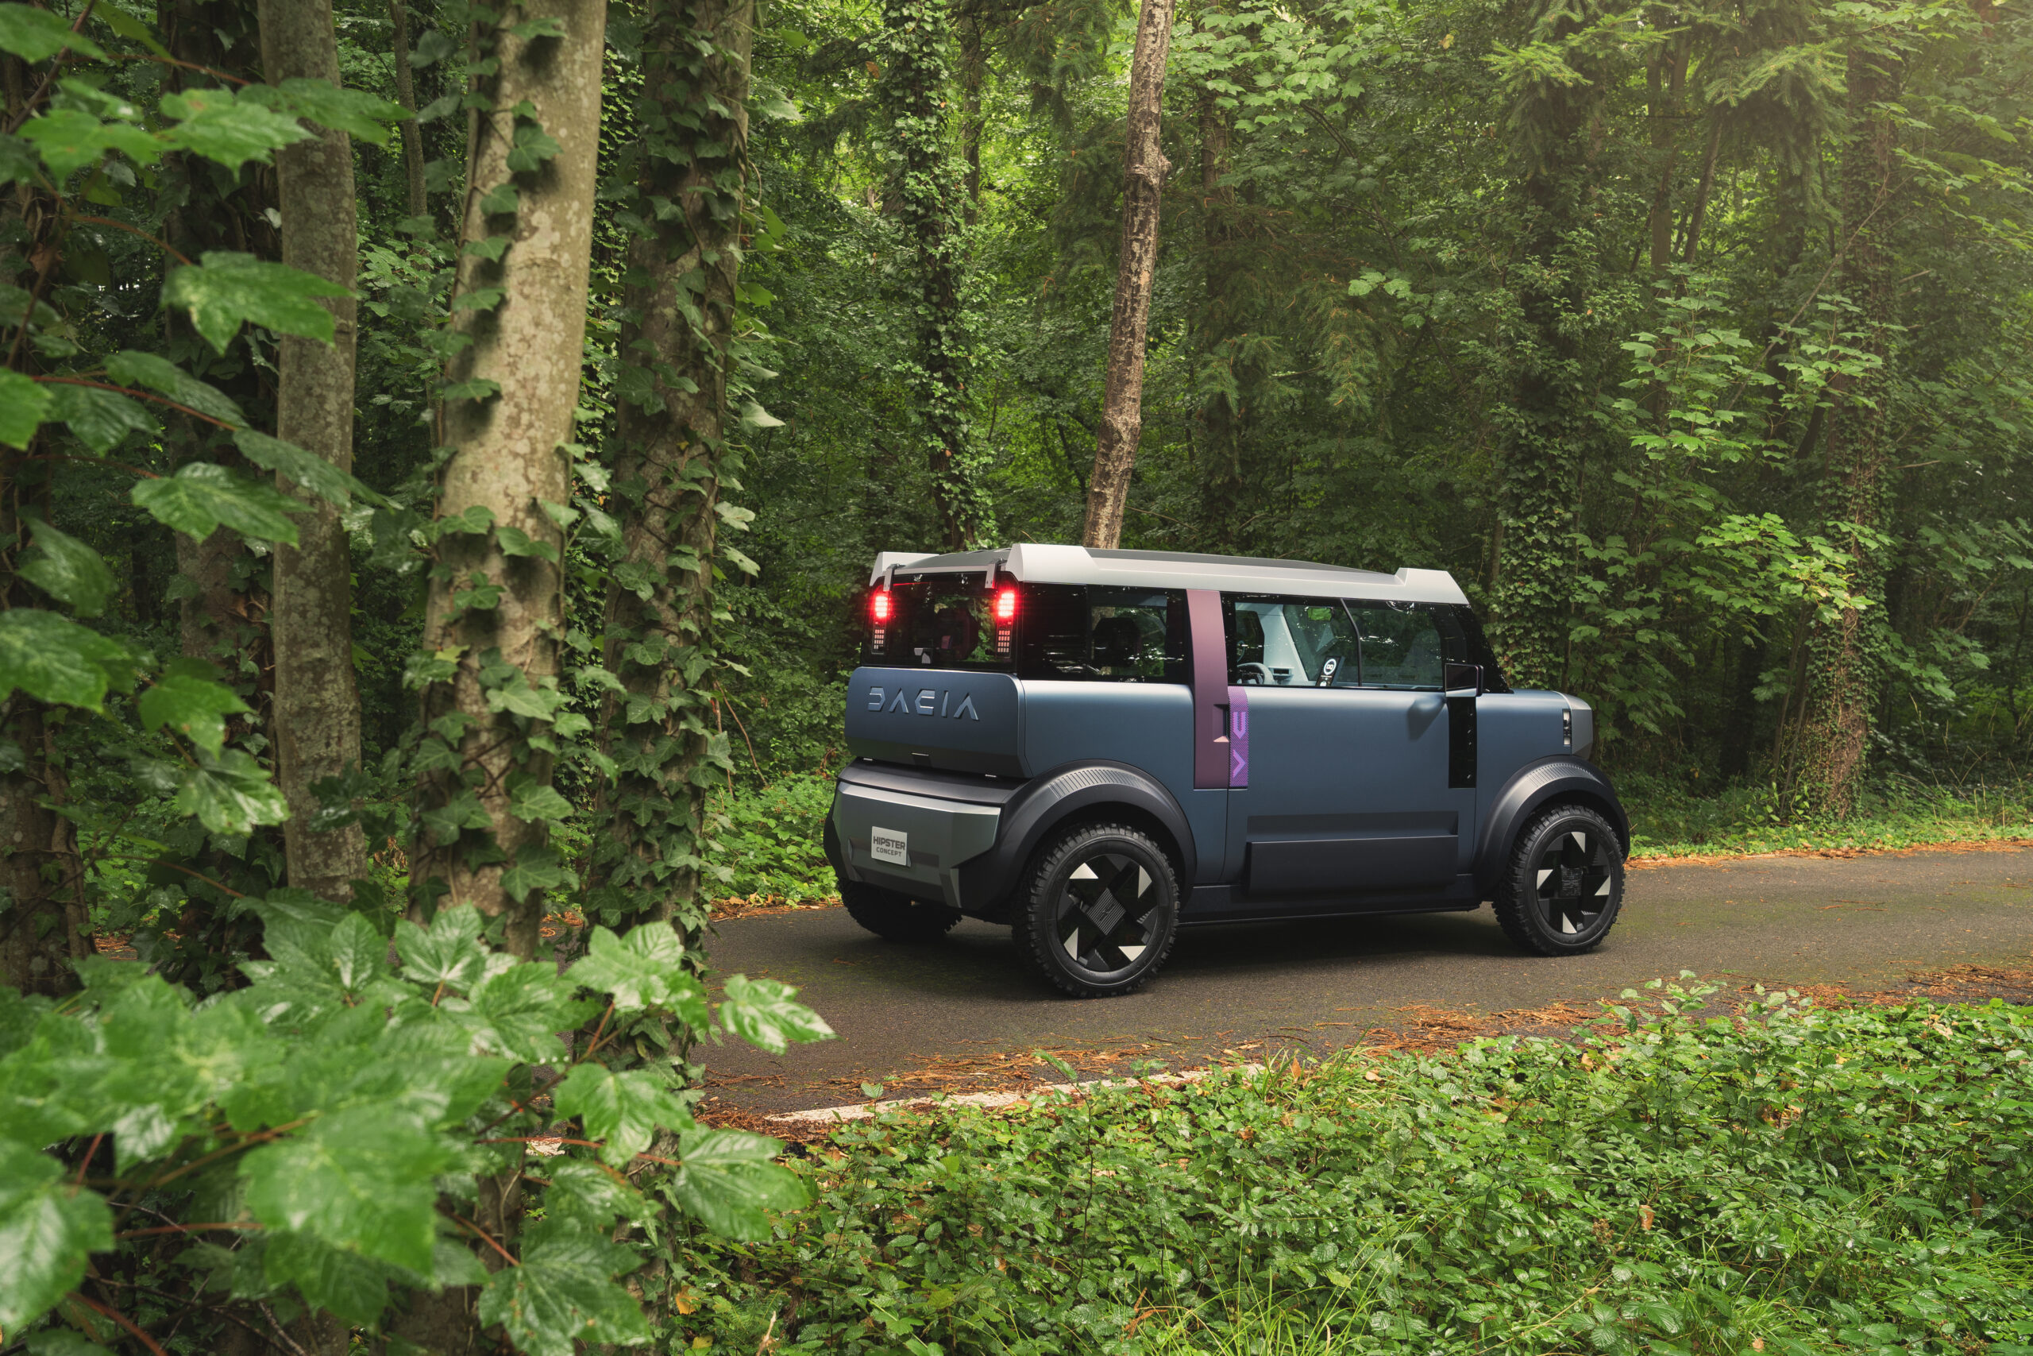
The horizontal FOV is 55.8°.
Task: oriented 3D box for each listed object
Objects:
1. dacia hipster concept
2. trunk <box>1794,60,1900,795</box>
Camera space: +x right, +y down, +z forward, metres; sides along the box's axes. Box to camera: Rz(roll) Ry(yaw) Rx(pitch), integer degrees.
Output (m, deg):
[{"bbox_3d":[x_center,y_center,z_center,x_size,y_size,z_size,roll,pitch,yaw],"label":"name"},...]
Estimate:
[{"bbox_3d":[0.839,0.319,7.681,3.000,1.530,1.550,1,1,-32],"label":"dacia hipster concept"},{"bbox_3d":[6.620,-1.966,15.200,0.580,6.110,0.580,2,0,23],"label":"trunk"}]

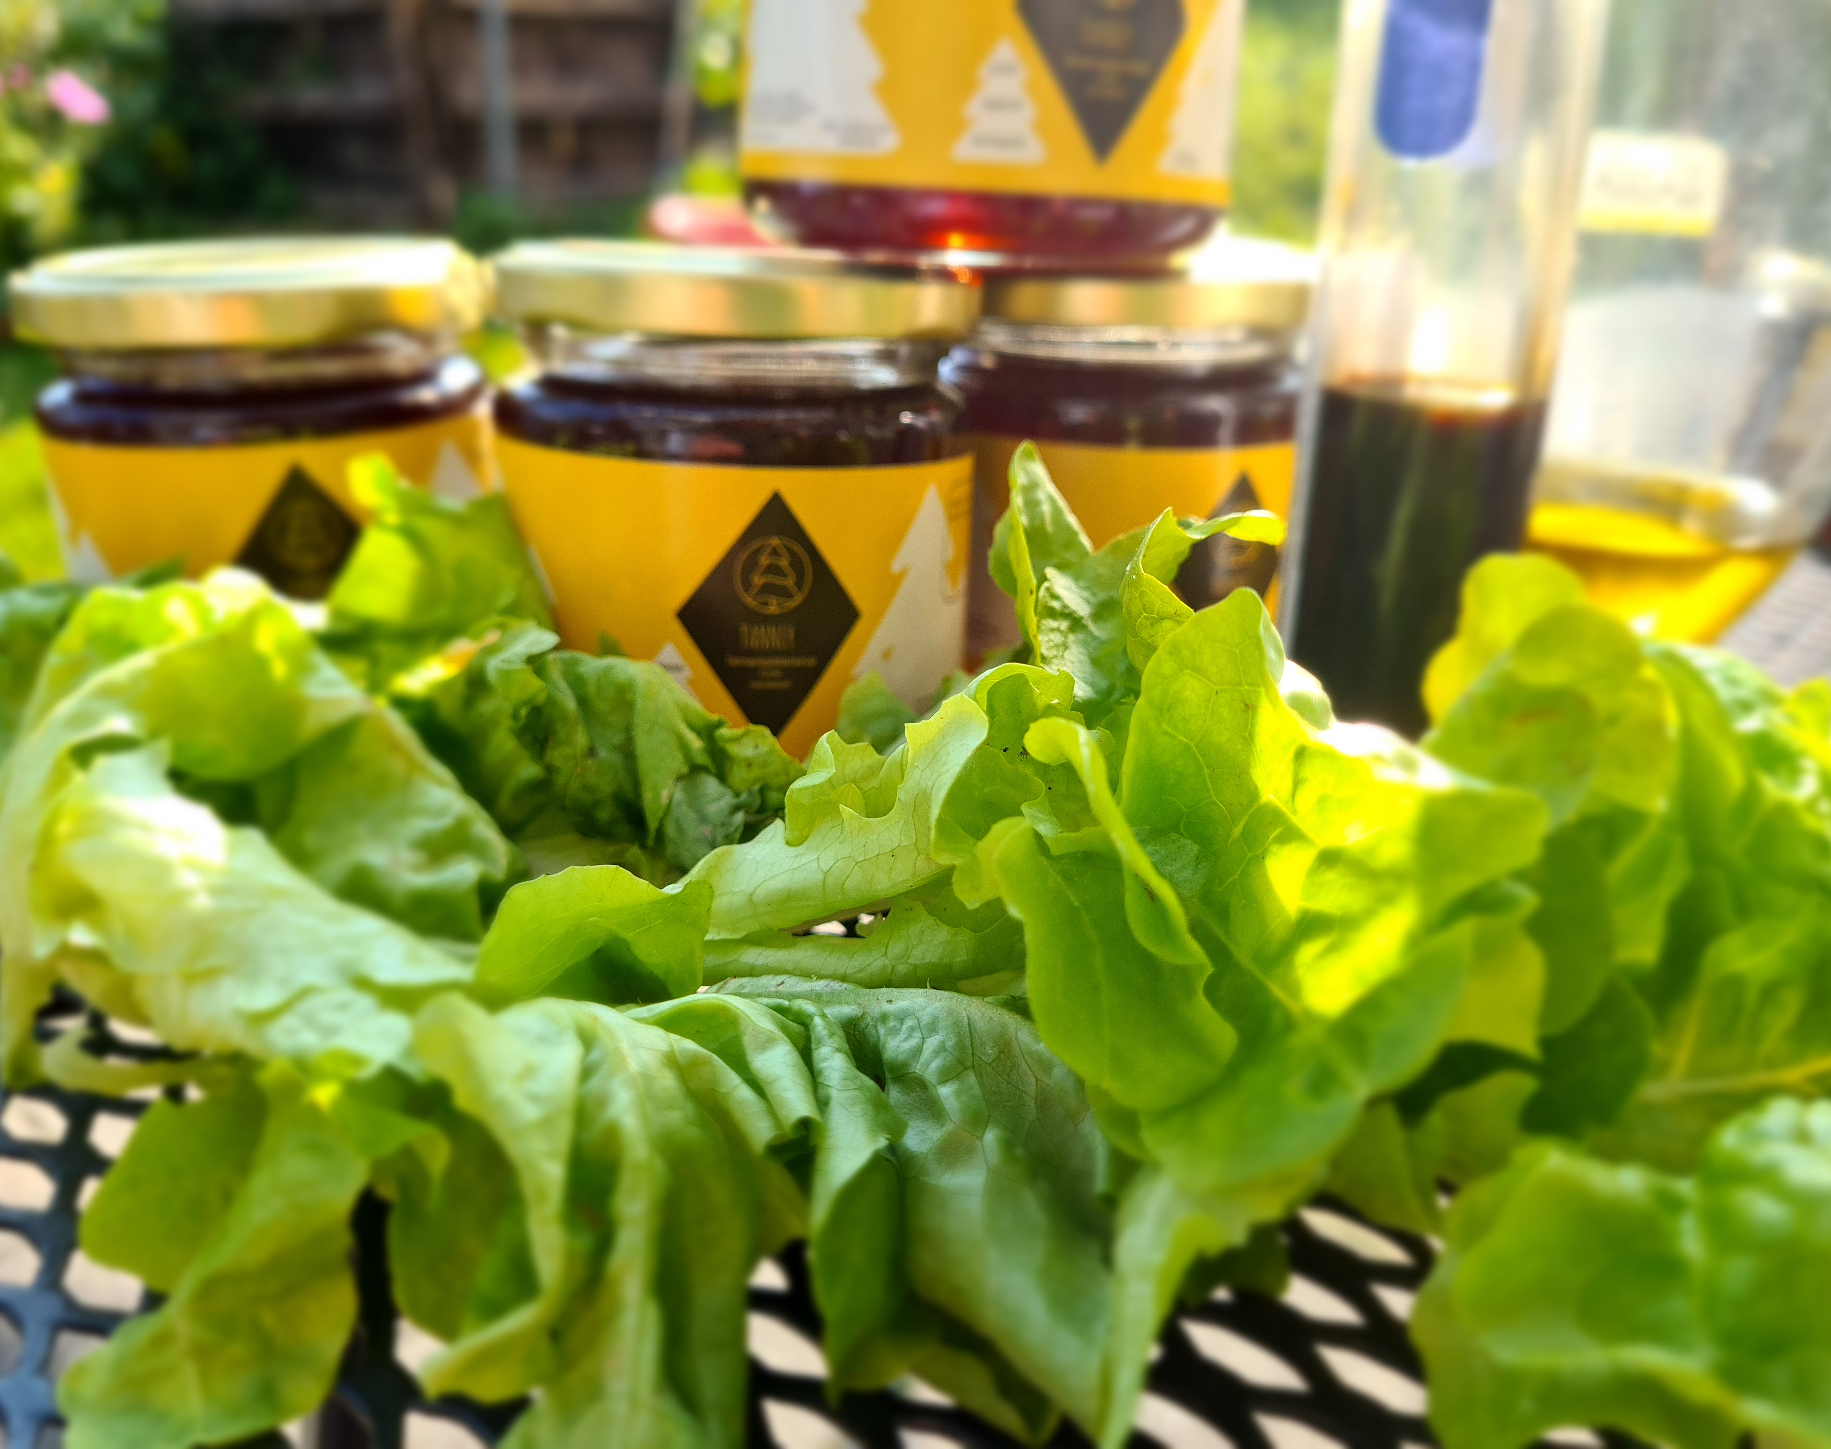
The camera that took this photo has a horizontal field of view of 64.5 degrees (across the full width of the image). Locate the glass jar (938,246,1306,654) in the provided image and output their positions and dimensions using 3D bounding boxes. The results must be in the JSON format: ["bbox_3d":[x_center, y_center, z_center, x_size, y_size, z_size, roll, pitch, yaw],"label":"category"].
[{"bbox_3d":[0.045,-0.059,0.332,0.083,0.088,0.083,1,20,0],"label":"glass jar"}]

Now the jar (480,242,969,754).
[{"bbox_3d":[-0.032,-0.037,0.262,0.083,0.088,0.083,-2,19,-14],"label":"jar"}]

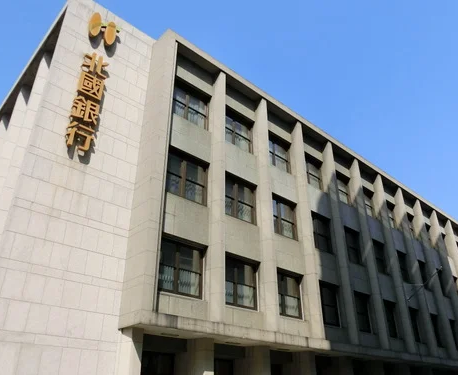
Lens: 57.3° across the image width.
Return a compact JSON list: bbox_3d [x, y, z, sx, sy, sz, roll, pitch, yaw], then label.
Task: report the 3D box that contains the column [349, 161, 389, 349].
[{"bbox_3d":[7.909,3.325,24.103,0.400,11.355,0.533,23,-36,-37],"label":"column"}]

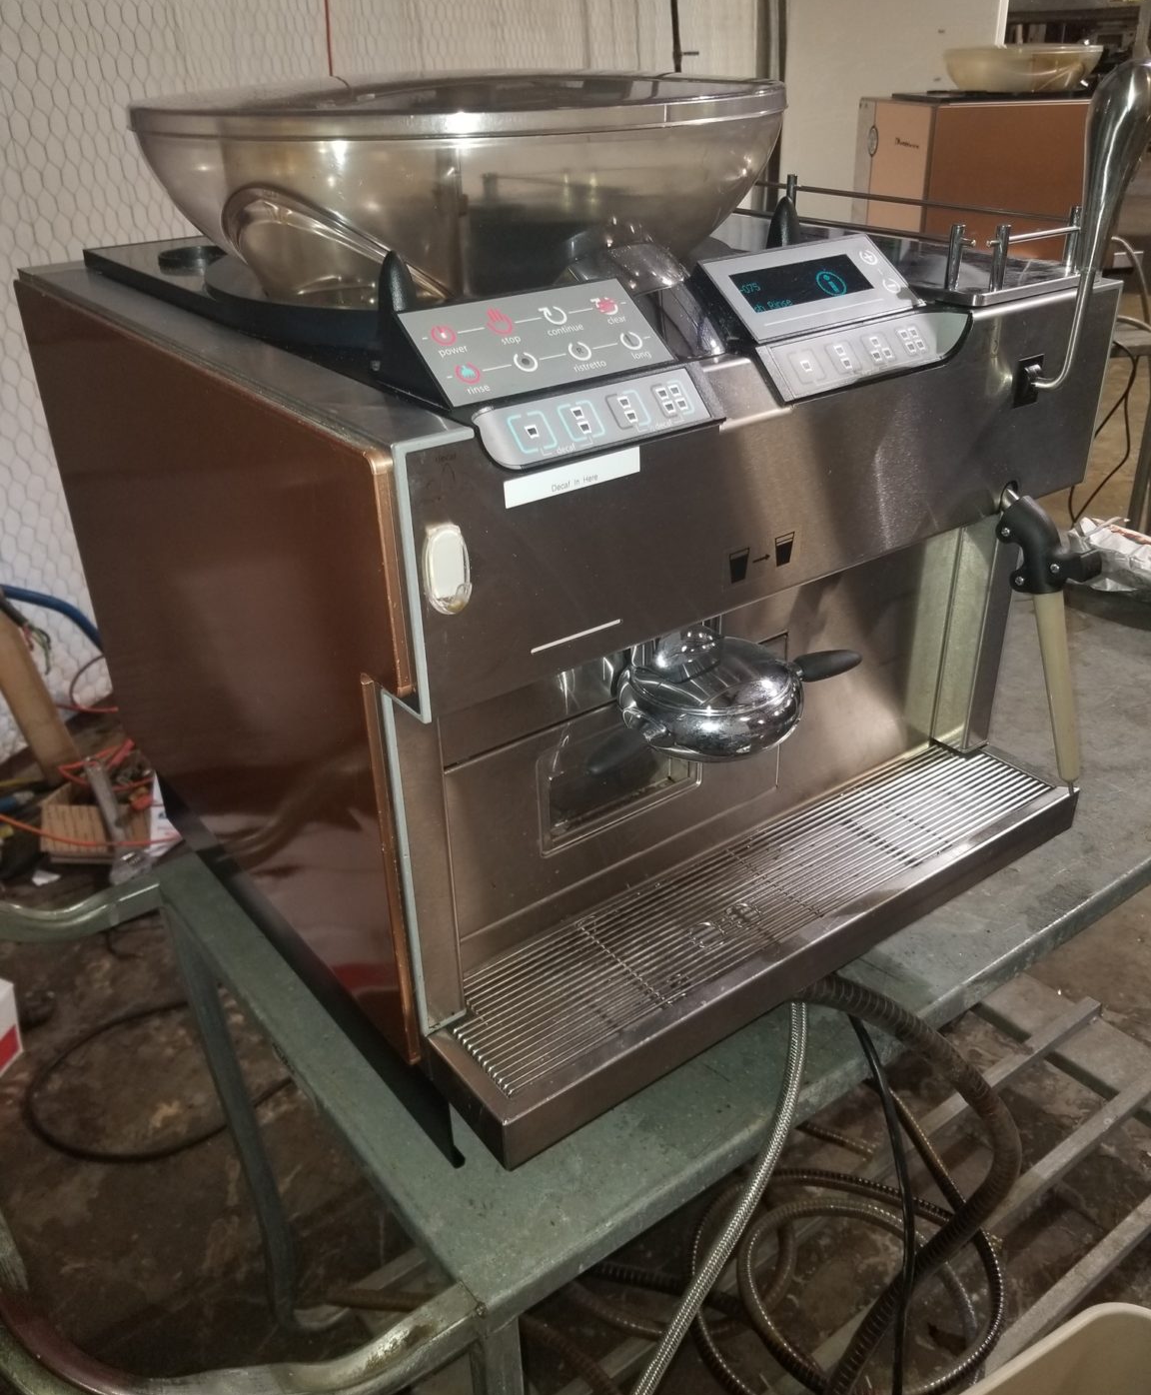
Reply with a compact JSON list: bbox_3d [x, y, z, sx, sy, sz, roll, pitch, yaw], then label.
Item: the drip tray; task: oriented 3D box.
[{"bbox_3d":[0.138,0.141,0.780,0.512,0.037,0.110,-21,34,-30],"label":"drip tray"}]

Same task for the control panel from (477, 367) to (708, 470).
[{"bbox_3d":[0.010,-0.128,0.530,0.123,0.028,0.008,-21,-9,-30],"label":"control panel"}]

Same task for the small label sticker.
[{"bbox_3d":[0.000,-0.101,0.526,0.076,0.012,0.001,-21,34,-30],"label":"small label sticker"}]

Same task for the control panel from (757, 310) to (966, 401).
[{"bbox_3d":[0.163,-0.187,0.628,0.160,0.030,0.008,-21,-9,-30],"label":"control panel"}]

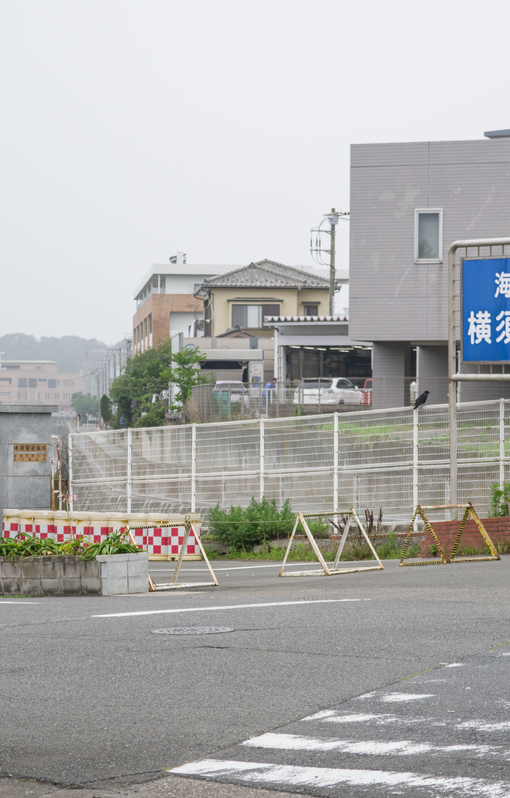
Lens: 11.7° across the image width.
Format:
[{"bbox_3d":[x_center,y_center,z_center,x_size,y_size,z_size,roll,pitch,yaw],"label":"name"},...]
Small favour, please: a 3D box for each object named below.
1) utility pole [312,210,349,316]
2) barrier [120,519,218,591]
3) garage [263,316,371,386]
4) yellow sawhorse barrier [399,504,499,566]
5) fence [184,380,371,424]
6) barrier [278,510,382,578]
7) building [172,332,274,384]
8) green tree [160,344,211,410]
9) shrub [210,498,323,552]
[{"bbox_3d":[4.050,-4.950,135.000,2.000,10.500,0.800,0,0,0],"label":"utility pole"},{"bbox_3d":[-1.183,2.037,32.300,0.800,0.830,1.250,-1,1,42],"label":"barrier"},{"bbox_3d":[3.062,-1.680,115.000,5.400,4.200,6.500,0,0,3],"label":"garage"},{"bbox_3d":[2.660,1.850,34.400,0.970,0.820,0.950,0,0,-37],"label":"yellow sawhorse barrier"},{"bbox_3d":[0.395,0.079,79.000,1.300,1.300,17.000,0,0,-15],"label":"fence"},{"bbox_3d":[1.022,1.944,33.600,0.800,0.830,1.250,-2,1,37],"label":"barrier"},{"bbox_3d":[-1.430,-1.290,117.000,4.900,3.500,6.500,0,0,-4],"label":"building"},{"bbox_3d":[-2.699,-0.796,97.000,2.000,2.650,1.900,0,0,0],"label":"green tree"},{"bbox_3d":[0.144,2.042,40.000,1.800,0.870,1.200,0,0,0],"label":"shrub"}]

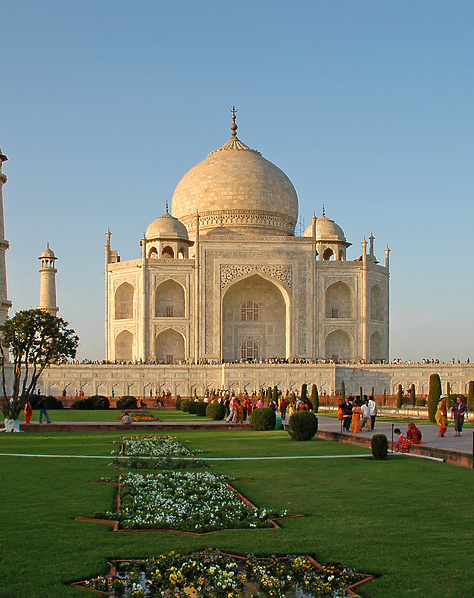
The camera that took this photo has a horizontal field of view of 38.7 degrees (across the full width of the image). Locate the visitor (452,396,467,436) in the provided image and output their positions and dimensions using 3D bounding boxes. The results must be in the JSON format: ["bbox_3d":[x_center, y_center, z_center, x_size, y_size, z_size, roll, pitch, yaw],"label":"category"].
[{"bbox_3d":[9.115,4.820,27.622,0.600,1.610,0.420,-6,-10,30],"label":"visitor"}]

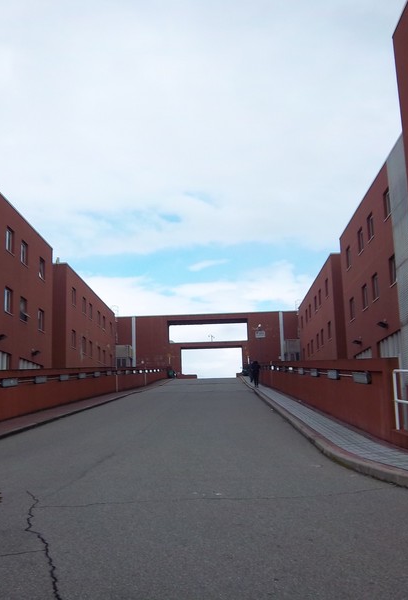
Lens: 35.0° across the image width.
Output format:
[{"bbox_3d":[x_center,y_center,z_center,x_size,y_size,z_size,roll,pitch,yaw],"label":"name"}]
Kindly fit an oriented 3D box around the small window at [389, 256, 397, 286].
[{"bbox_3d":[9.330,-1.437,31.831,0.170,1.350,1.250,-2,-11,2],"label":"small window"}]

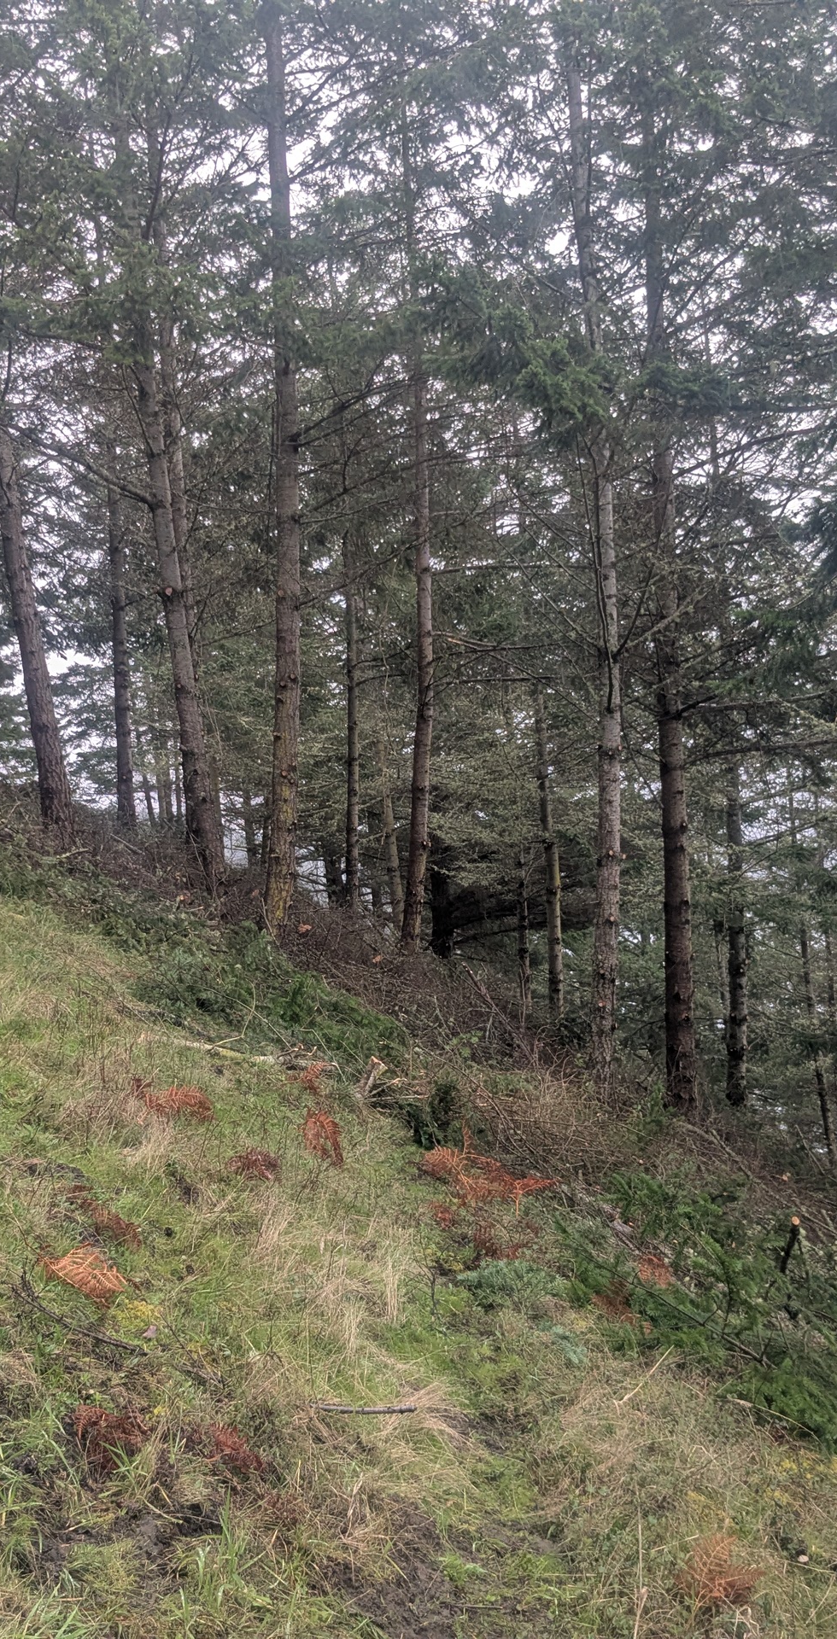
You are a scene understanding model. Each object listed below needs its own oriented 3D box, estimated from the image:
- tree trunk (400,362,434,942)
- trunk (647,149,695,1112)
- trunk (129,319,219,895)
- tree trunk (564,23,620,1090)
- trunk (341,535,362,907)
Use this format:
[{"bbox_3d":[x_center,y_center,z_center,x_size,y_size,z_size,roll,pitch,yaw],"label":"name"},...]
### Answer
[{"bbox_3d":[-0.022,-2.100,21.943,0.250,7.618,0.250,1,1,0],"label":"tree trunk"},{"bbox_3d":[2.767,-2.034,18.920,0.290,10.563,0.290,-2,1,0],"label":"trunk"},{"bbox_3d":[-2.427,-2.179,17.056,0.341,5.567,0.306,-6,-1,-7],"label":"trunk"},{"bbox_3d":[1.556,-2.378,15.091,0.285,9.102,0.225,-1,-1,6],"label":"tree trunk"},{"bbox_3d":[-0.973,-1.461,25.055,0.200,5.454,0.175,-1,-1,-2],"label":"trunk"}]

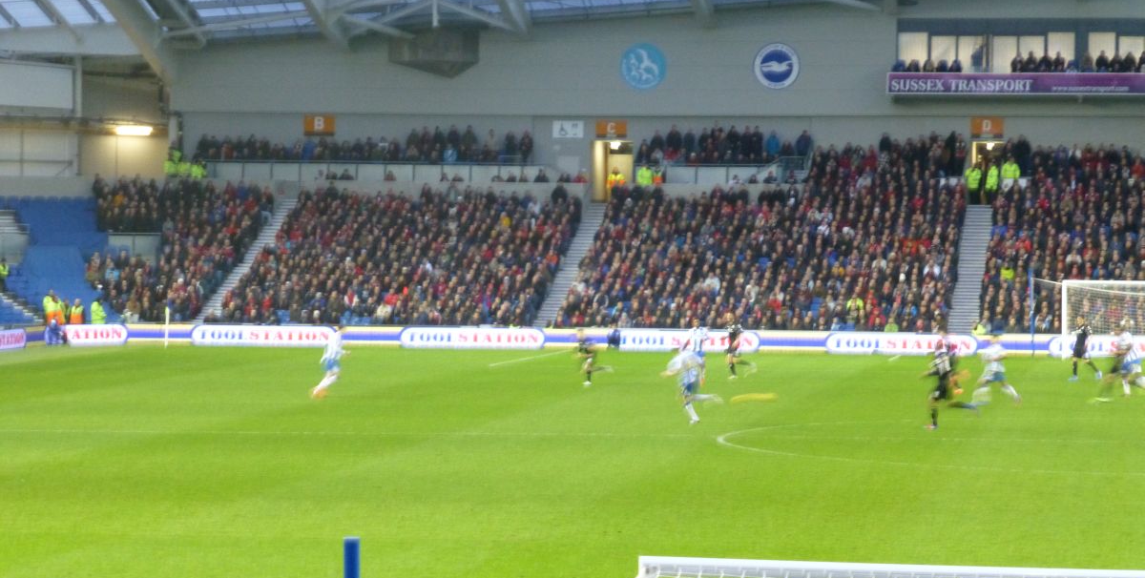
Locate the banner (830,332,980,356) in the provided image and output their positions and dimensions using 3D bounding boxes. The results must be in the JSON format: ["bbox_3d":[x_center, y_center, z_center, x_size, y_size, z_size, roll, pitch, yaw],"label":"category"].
[{"bbox_3d":[11.238,1.878,130.237,5.200,0.800,0.150,1,1,9],"label":"banner"}]

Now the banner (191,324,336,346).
[{"bbox_3d":[-10.822,1.632,133.573,5.200,0.800,0.150,1,1,9],"label":"banner"}]

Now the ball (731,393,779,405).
[{"bbox_3d":[4.217,2.548,88.715,0.220,0.220,0.220,1,1,9],"label":"ball"}]

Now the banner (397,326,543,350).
[{"bbox_3d":[-3.489,1.678,132.464,5.200,0.800,0.150,1,1,9],"label":"banner"}]

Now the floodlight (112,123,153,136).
[{"bbox_3d":[-17.826,-6.445,154.319,1.500,0.480,0.350,1,1,9],"label":"floodlight"}]

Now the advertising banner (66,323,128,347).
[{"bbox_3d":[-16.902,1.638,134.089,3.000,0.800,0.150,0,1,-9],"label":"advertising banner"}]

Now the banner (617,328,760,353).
[{"bbox_3d":[3.953,1.763,131.338,5.150,0.800,0.150,1,1,9],"label":"banner"}]

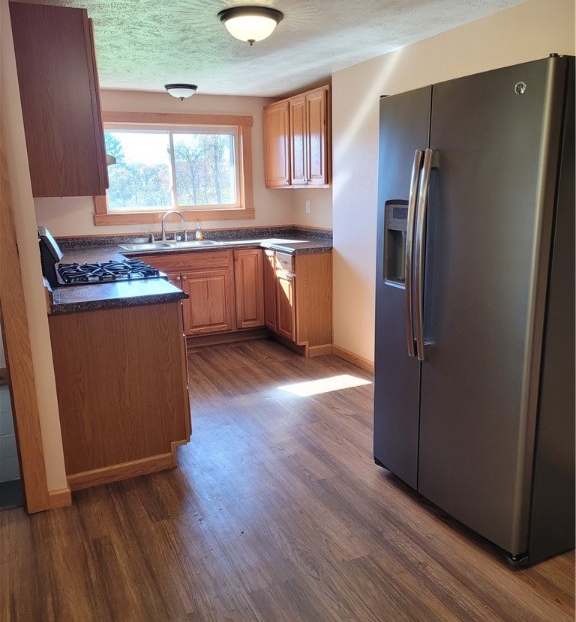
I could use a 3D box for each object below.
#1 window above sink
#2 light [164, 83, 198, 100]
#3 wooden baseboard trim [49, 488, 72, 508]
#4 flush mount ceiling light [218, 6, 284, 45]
[{"bbox_3d":[-1.026,-1.318,5.377,1.580,0.973,0.099,-7,13,-27],"label":"window above sink"},{"bbox_3d":[-0.900,-1.850,4.910,0.286,0.123,0.286,-7,13,-27],"label":"light"},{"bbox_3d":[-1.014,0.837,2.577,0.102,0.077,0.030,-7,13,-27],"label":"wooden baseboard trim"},{"bbox_3d":[-0.187,-1.434,2.946,0.337,0.146,0.337,-1,12,0],"label":"flush mount ceiling light"}]

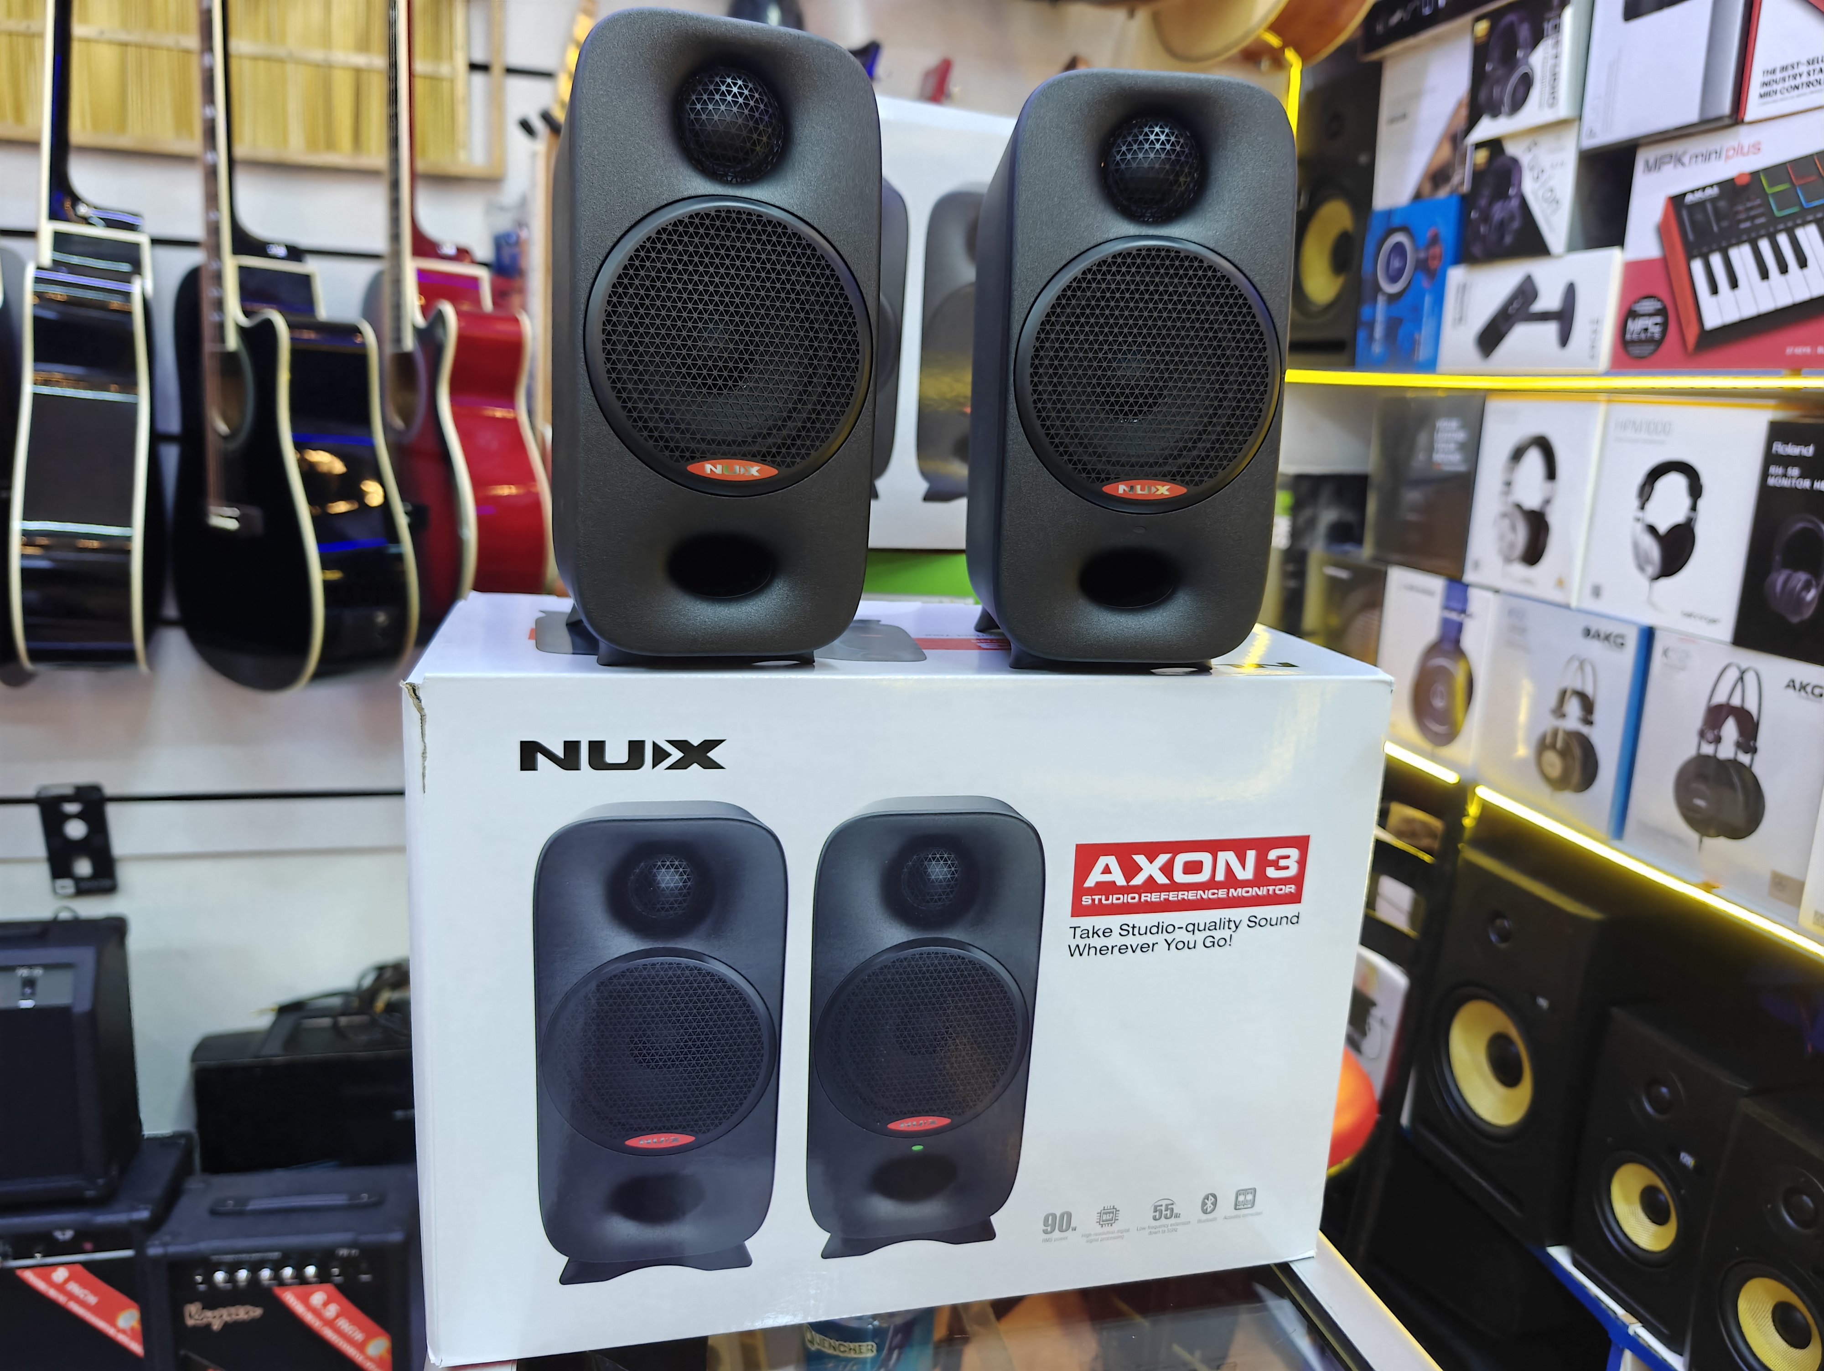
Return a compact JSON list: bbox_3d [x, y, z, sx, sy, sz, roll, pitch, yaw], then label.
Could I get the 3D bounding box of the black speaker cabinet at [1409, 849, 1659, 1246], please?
[{"bbox_3d":[0.831,0.403,1.511,0.310,0.390,0.255,-1,13,-15],"label":"black speaker cabinet"}]

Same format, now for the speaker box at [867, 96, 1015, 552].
[{"bbox_3d":[0.018,-0.241,0.886,0.366,0.270,0.170,-2,14,-21],"label":"speaker box"}]

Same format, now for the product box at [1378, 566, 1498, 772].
[{"bbox_3d":[0.713,-0.025,1.636,0.105,0.226,0.213,-1,13,-15],"label":"product box"}]

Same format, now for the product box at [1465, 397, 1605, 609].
[{"bbox_3d":[0.753,-0.215,1.462,0.100,0.224,0.185,-1,13,-15],"label":"product box"}]

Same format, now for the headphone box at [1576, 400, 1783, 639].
[{"bbox_3d":[0.802,-0.169,1.278,0.100,0.222,0.203,-1,13,-15],"label":"headphone box"}]

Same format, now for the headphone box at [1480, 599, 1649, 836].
[{"bbox_3d":[0.766,0.024,1.432,0.105,0.225,0.222,-1,13,-15],"label":"headphone box"}]

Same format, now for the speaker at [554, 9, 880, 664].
[{"bbox_3d":[-0.085,-0.131,0.509,0.107,0.221,0.135,-2,14,-18],"label":"speaker"}]

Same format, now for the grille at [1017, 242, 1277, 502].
[{"bbox_3d":[0.089,-0.117,0.477,0.100,0.100,0.014,1,13,-10],"label":"grille"}]

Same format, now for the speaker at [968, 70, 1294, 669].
[{"bbox_3d":[0.077,-0.128,0.541,0.106,0.220,0.130,1,13,-10],"label":"speaker"}]

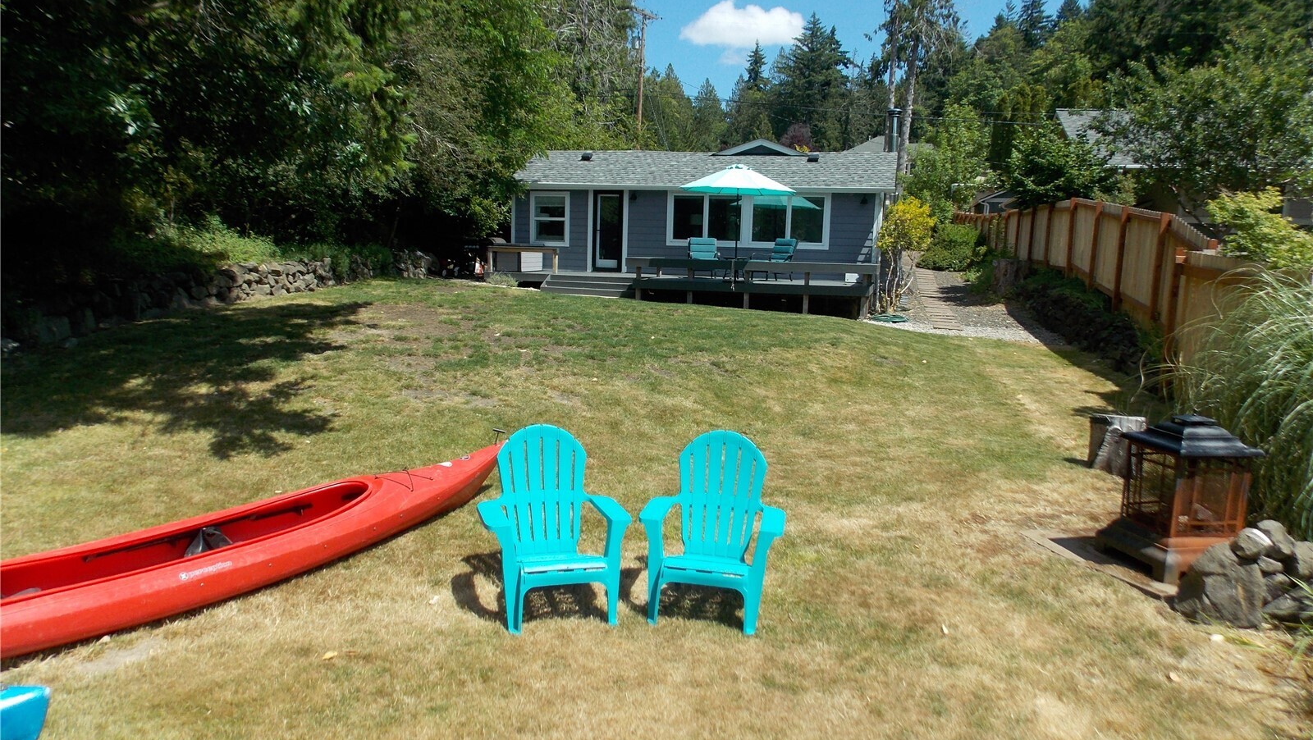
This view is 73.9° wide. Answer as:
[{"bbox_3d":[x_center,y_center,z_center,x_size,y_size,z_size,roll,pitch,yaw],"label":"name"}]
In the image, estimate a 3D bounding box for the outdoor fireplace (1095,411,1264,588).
[{"bbox_3d":[3.300,0.765,5.440,0.650,0.975,0.660,0,8,-9],"label":"outdoor fireplace"}]

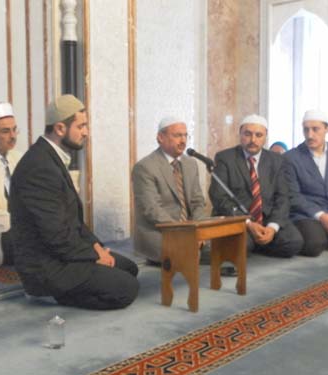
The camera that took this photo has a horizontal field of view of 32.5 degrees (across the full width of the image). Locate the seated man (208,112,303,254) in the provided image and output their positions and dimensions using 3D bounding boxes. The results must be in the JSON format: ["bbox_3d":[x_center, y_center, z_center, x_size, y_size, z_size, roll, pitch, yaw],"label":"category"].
[{"bbox_3d":[0.610,-0.032,3.806,0.570,0.930,0.640,-1,4,-12],"label":"seated man"}]

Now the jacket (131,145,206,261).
[{"bbox_3d":[0.035,0.095,3.554,0.500,0.670,0.440,-3,5,-40],"label":"jacket"}]

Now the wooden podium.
[{"bbox_3d":[0.188,0.329,2.575,0.214,0.373,0.445,3,5,39],"label":"wooden podium"}]

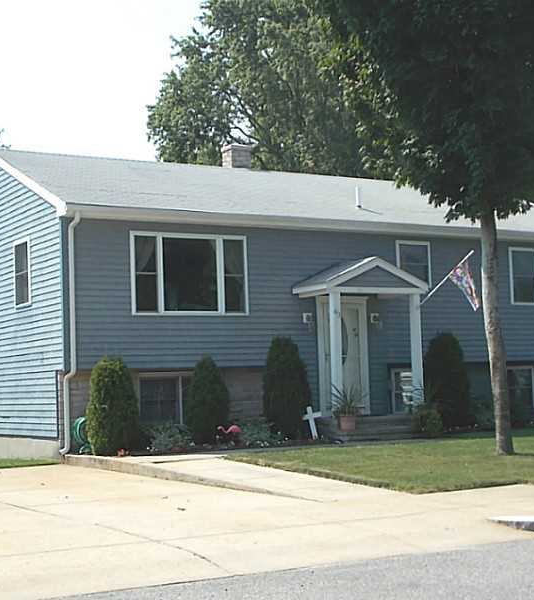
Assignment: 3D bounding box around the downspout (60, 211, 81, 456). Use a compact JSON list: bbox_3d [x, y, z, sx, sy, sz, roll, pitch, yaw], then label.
[{"bbox_3d":[-3.413,0.569,18.289,0.240,4.180,0.630,1,-5,-32],"label":"downspout"}]

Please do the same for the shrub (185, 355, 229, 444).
[{"bbox_3d":[-1.046,1.783,18.805,0.770,1.637,0.770,-2,-5,0],"label":"shrub"}]

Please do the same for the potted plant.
[{"bbox_3d":[1.498,1.988,19.535,0.600,0.870,0.570,-2,-4,0],"label":"potted plant"}]

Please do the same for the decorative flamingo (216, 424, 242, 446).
[{"bbox_3d":[-0.662,2.368,18.513,0.440,0.400,0.150,0,-5,-21],"label":"decorative flamingo"}]

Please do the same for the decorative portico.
[{"bbox_3d":[1.871,0.747,20.824,2.400,3.030,1.200,1,-5,-32],"label":"decorative portico"}]

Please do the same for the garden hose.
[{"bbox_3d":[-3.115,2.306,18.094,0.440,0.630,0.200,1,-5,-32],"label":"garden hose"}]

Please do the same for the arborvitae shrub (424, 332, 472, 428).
[{"bbox_3d":[3.700,1.661,21.706,0.940,1.978,0.940,-2,-5,0],"label":"arborvitae shrub"}]

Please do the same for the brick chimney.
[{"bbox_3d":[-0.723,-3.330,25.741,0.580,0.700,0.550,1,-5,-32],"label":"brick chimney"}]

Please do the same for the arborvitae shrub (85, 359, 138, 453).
[{"bbox_3d":[-2.611,1.783,18.085,0.910,1.650,0.900,-2,-4,0],"label":"arborvitae shrub"}]

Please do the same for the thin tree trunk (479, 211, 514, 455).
[{"bbox_3d":[3.537,0.483,16.312,0.330,3.680,0.310,1,-5,-32],"label":"thin tree trunk"}]

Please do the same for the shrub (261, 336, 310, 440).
[{"bbox_3d":[0.365,1.618,19.933,0.920,1.880,0.900,-2,-4,0],"label":"shrub"}]

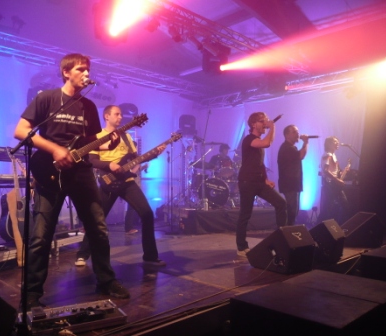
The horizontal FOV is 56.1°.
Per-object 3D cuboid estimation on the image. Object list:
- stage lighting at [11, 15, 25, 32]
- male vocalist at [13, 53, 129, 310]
[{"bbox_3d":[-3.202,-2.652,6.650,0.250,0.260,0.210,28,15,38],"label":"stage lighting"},{"bbox_3d":[-0.881,0.079,2.650,0.760,1.780,0.550,3,-6,-37],"label":"male vocalist"}]

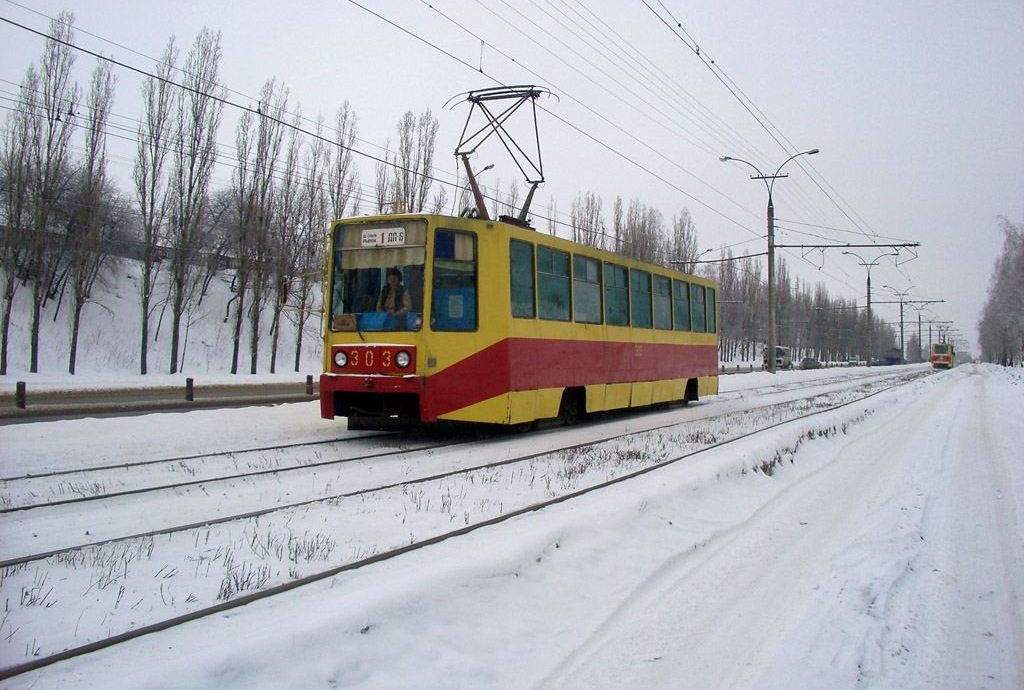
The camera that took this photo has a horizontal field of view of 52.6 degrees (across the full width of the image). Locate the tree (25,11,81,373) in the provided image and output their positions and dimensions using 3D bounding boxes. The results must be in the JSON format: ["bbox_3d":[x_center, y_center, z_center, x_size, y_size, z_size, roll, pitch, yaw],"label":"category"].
[{"bbox_3d":[-23.396,-7.752,52.718,2.610,18.460,2.610,1,-1,-24],"label":"tree"}]

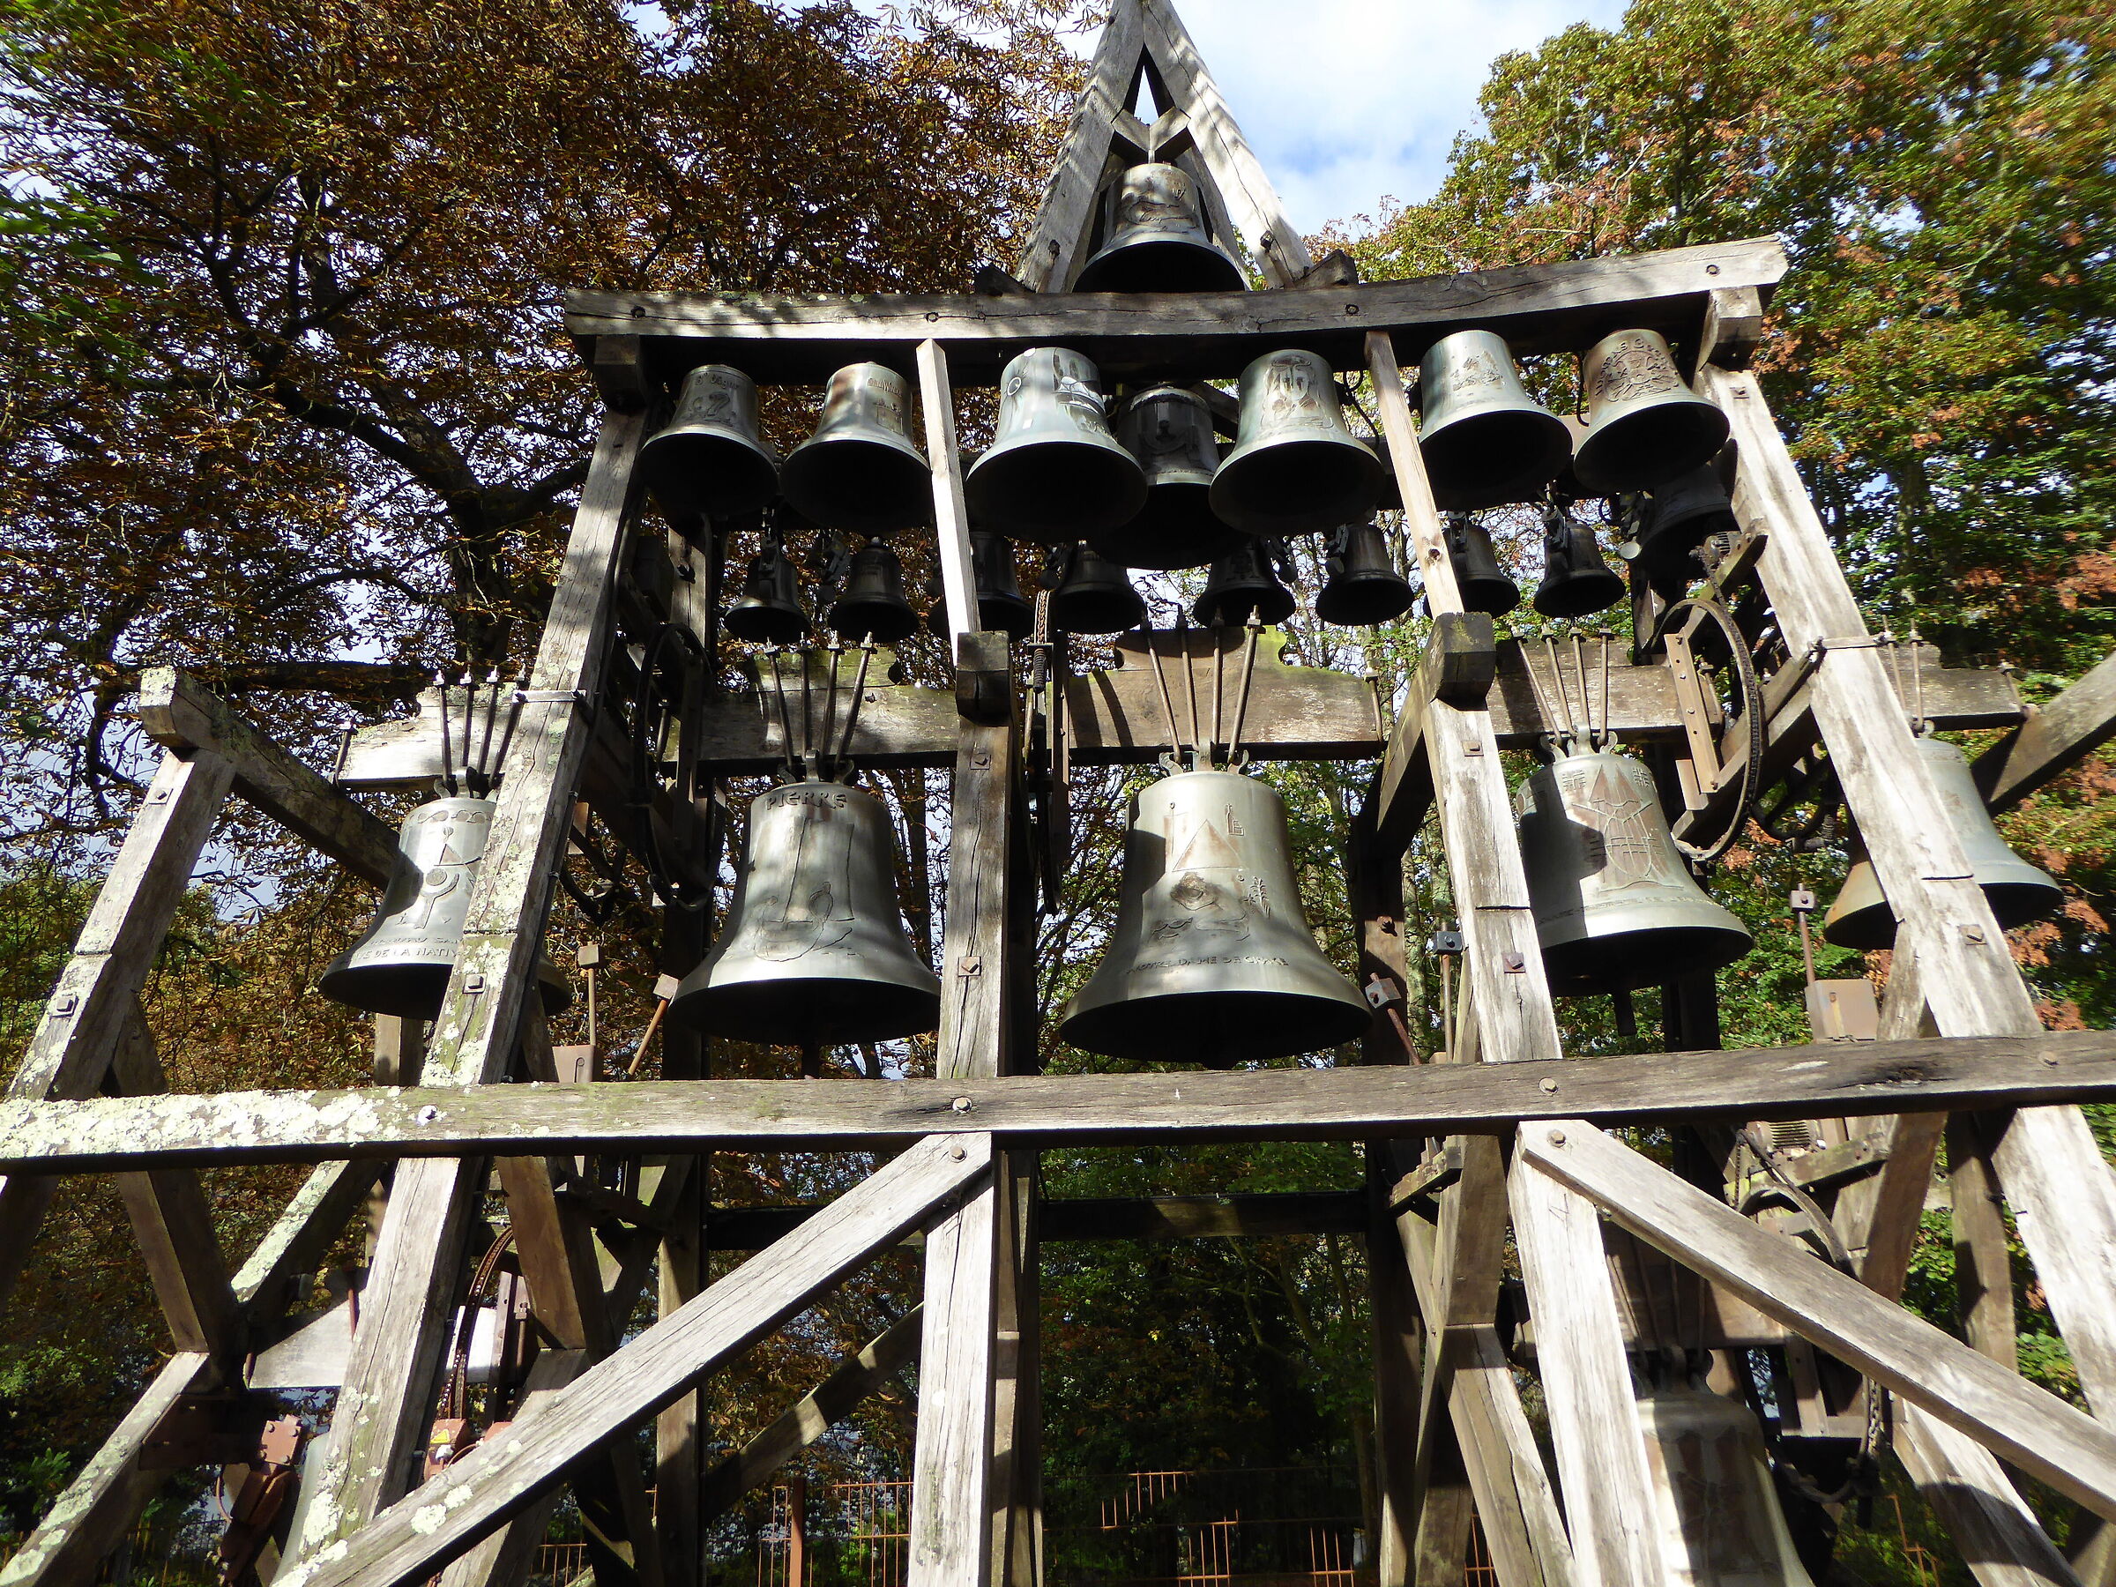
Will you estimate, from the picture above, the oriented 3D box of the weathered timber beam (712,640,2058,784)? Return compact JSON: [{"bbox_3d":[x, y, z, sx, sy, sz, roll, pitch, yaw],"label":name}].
[{"bbox_3d":[1.029,-0.370,5.506,4.889,0.440,0.180,-2,-22,1],"label":"weathered timber beam"}]

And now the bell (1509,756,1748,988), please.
[{"bbox_3d":[1.942,0.255,5.221,0.829,0.717,0.829,-2,-22,1],"label":"bell"}]

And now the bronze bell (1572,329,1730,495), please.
[{"bbox_3d":[2.276,-1.552,5.734,0.564,0.486,0.564,-2,-22,2],"label":"bronze bell"}]

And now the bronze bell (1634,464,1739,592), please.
[{"bbox_3d":[2.526,-1.179,5.771,0.522,0.470,0.522,-2,-22,1],"label":"bronze bell"}]

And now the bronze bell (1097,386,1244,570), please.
[{"bbox_3d":[0.498,-1.401,6.396,0.684,0.575,0.684,-1,-22,1],"label":"bronze bell"}]

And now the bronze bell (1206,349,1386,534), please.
[{"bbox_3d":[0.850,-1.325,5.379,0.623,0.514,0.623,-2,-22,1],"label":"bronze bell"}]

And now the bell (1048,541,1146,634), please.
[{"bbox_3d":[0.171,-0.928,6.288,0.394,0.354,0.394,-2,-22,1],"label":"bell"}]

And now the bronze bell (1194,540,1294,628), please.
[{"bbox_3d":[0.752,-0.904,5.974,0.380,0.327,0.380,-2,-22,2],"label":"bronze bell"}]

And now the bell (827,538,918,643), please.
[{"bbox_3d":[-0.789,-0.882,6.317,0.384,0.337,0.384,-2,-22,1],"label":"bell"}]

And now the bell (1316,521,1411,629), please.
[{"bbox_3d":[1.294,-0.973,6.263,0.405,0.365,0.405,-2,-22,1],"label":"bell"}]

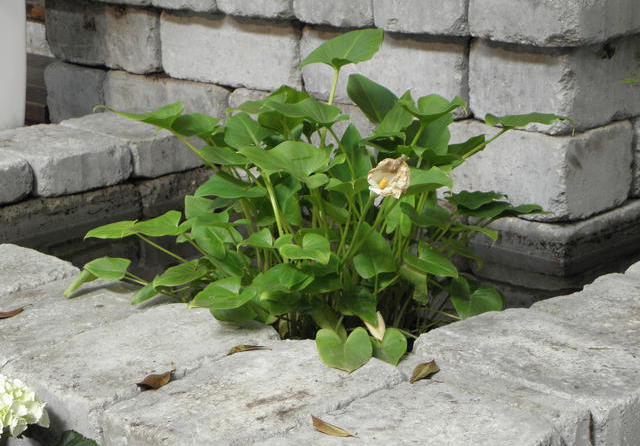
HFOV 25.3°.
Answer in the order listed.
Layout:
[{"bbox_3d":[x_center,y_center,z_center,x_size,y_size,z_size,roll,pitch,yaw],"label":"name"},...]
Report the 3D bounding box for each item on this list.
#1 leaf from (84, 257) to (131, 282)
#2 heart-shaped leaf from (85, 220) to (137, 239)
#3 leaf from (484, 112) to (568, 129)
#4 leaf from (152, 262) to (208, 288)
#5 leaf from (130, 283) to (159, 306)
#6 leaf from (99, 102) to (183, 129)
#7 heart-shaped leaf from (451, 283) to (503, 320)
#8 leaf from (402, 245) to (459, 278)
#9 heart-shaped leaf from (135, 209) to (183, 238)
[{"bbox_3d":[-0.352,0.077,2.360,0.075,0.020,0.062,-13,31,-10],"label":"leaf"},{"bbox_3d":[-0.344,0.011,2.340,0.083,0.030,0.060,-5,15,-13],"label":"heart-shaped leaf"},{"bbox_3d":[0.358,-0.179,2.480,0.145,0.018,0.090,4,13,6],"label":"leaf"},{"bbox_3d":[-0.206,0.076,2.100,0.080,0.020,0.052,-12,28,-13],"label":"leaf"},{"bbox_3d":[-0.286,0.116,2.320,0.052,0.012,0.035,-31,37,-24],"label":"leaf"},{"bbox_3d":[-0.280,-0.168,2.220,0.128,0.030,0.085,1,15,-3],"label":"leaf"},{"bbox_3d":[0.261,0.130,2.370,0.080,0.018,0.070,5,50,8],"label":"heart-shaped leaf"},{"bbox_3d":[0.179,0.063,2.300,0.095,0.018,0.062,28,36,20],"label":"leaf"},{"bbox_3d":[-0.273,0.000,2.400,0.080,0.020,0.065,-17,31,-12],"label":"heart-shaped leaf"}]

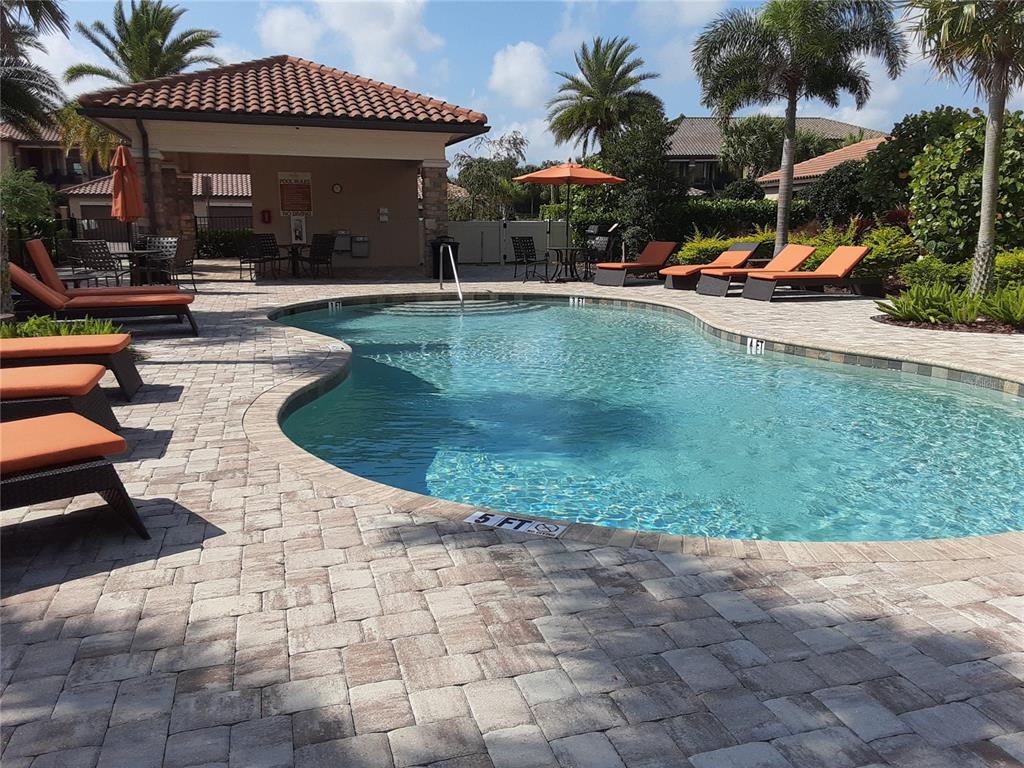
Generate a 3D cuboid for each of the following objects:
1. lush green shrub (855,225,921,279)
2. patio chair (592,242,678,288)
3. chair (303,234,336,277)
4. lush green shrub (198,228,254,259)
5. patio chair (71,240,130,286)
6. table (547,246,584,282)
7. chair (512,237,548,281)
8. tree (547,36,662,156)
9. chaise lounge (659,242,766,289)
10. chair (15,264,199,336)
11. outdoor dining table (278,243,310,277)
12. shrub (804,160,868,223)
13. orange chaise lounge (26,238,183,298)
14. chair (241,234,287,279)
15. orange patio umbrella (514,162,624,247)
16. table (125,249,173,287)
[{"bbox_3d":[7.344,-2.475,15.622,1.350,1.200,1.250,0,12,0],"label":"lush green shrub"},{"bbox_3d":[2.661,-2.579,16.851,1.980,0.870,0.700,-12,17,-43],"label":"patio chair"},{"bbox_3d":[-4.401,-2.905,18.210,0.600,0.930,0.680,-10,16,-37],"label":"chair"},{"bbox_3d":[-9.265,-4.563,25.684,2.100,1.000,0.850,-4,13,-16],"label":"lush green shrub"},{"bbox_3d":[-6.972,-1.925,13.499,0.700,0.920,0.640,-11,16,-43],"label":"patio chair"},{"bbox_3d":[1.208,-2.602,17.289,0.920,0.730,0.920,0,12,0],"label":"table"},{"bbox_3d":[0.414,-2.796,17.756,0.600,0.910,0.680,-7,14,-28],"label":"chair"},{"bbox_3d":[3.672,-9.530,31.710,4.700,8.200,4.700,0,12,0],"label":"tree"},{"bbox_3d":[3.989,-2.387,15.968,2.120,0.870,0.700,-10,16,-39],"label":"chaise lounge"},{"bbox_3d":[-4.721,-0.986,9.228,2.020,0.870,0.720,-3,12,-16],"label":"chair"},{"bbox_3d":[-5.073,-2.882,18.597,0.880,0.720,0.880,-4,13,-16],"label":"outdoor dining table"},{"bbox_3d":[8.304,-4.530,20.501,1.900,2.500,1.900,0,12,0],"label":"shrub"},{"bbox_3d":[-5.155,-1.282,10.088,1.750,1.050,0.700,-5,13,-23],"label":"orange chaise lounge"},{"bbox_3d":[-5.569,-2.868,18.018,0.700,0.940,0.620,7,14,30],"label":"chair"},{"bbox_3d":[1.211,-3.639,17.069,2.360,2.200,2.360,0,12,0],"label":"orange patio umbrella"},{"bbox_3d":[-7.170,-2.170,15.296,1.050,0.730,1.050,-4,13,-16],"label":"table"}]

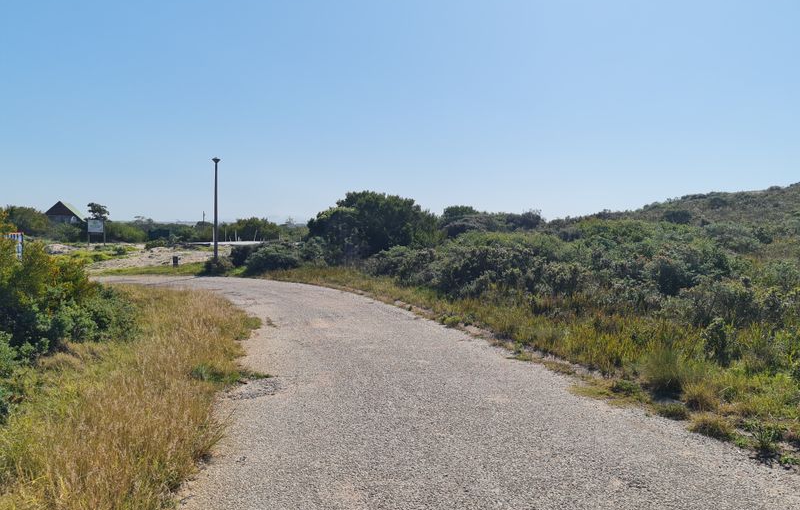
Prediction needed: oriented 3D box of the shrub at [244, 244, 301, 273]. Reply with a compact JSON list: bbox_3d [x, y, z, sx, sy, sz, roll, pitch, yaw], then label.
[{"bbox_3d":[-4.626,0.118,21.800,1.950,1.070,1.700,0,3,-12],"label":"shrub"}]

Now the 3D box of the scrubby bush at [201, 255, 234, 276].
[{"bbox_3d":[-6.403,0.344,21.200,1.100,0.650,1.050,0,3,-17],"label":"scrubby bush"}]

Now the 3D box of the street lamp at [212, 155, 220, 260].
[{"bbox_3d":[-6.963,-1.584,22.800,0.330,4.190,0.330,0,3,-17],"label":"street lamp"}]

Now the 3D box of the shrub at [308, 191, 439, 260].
[{"bbox_3d":[-1.125,-1.188,25.500,5.200,3.010,4.400,1,3,-3],"label":"shrub"}]

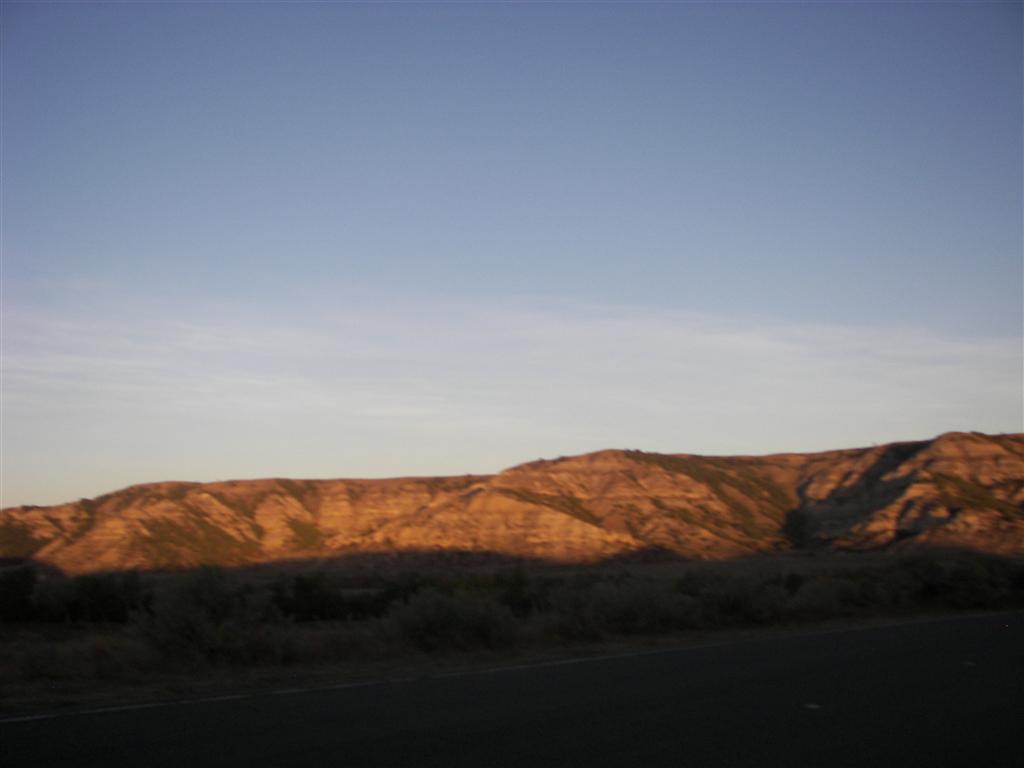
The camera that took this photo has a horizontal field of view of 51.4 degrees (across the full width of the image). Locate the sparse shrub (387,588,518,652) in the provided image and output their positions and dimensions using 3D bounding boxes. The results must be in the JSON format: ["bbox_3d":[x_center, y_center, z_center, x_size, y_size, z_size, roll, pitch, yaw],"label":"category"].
[{"bbox_3d":[-0.922,3.657,16.500,2.050,1.000,1.700,1,-9,-3],"label":"sparse shrub"}]

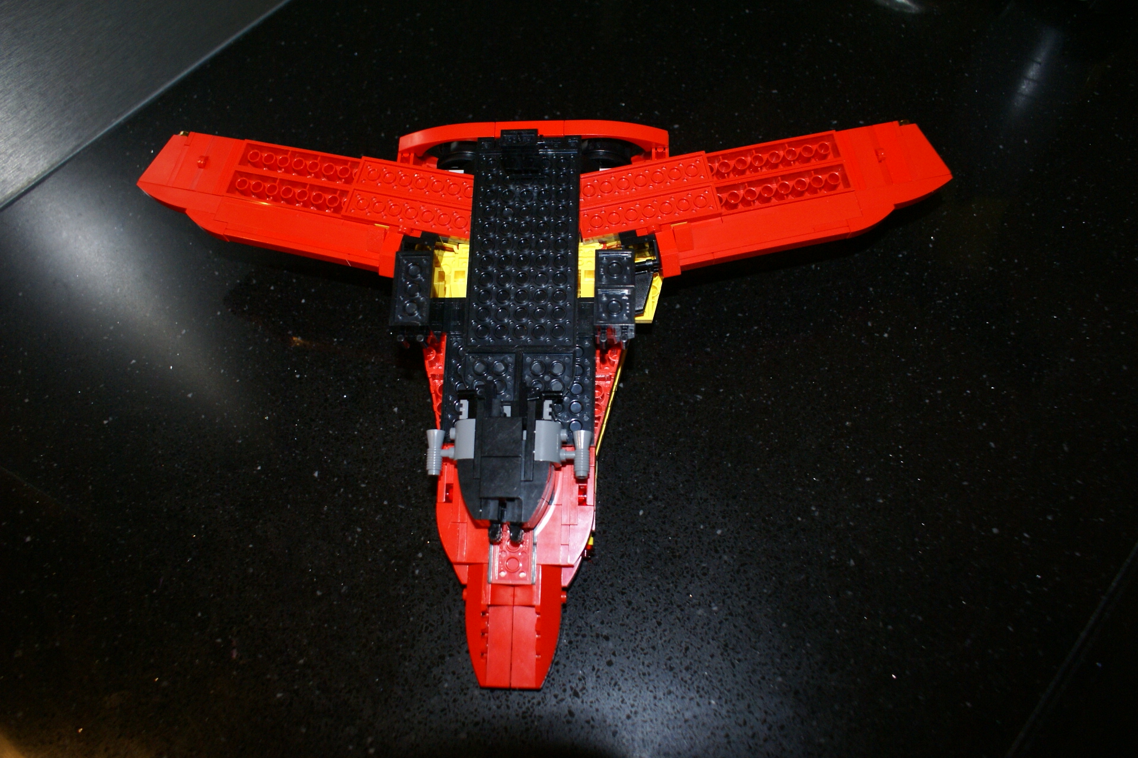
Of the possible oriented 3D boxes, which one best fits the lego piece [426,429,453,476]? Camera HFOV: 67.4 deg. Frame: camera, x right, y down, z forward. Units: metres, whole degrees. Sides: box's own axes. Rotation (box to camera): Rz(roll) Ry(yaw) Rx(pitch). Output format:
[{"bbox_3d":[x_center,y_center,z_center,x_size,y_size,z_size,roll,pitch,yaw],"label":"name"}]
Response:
[{"bbox_3d":[-0.051,0.029,0.338,0.011,0.007,0.019,0,73,4],"label":"lego piece"}]

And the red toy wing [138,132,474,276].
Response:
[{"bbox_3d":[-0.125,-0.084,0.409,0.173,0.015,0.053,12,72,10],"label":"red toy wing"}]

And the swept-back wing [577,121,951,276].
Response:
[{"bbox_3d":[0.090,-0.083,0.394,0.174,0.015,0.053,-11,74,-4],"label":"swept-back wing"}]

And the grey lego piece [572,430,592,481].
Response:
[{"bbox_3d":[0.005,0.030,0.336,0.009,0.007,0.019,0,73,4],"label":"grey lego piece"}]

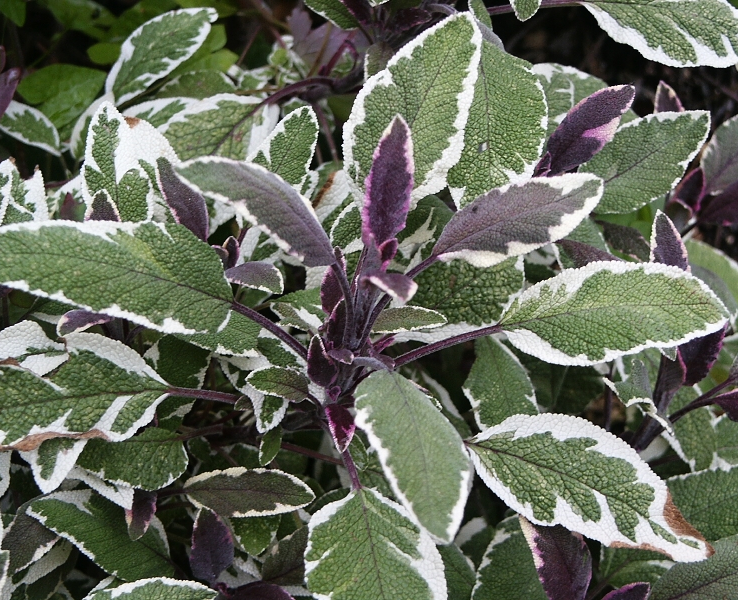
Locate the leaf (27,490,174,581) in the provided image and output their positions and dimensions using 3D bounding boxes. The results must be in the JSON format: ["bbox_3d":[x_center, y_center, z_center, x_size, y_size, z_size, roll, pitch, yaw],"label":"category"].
[{"bbox_3d":[-0.093,0.082,0.630,0.058,0.009,0.026,26,57,6],"label":"leaf"}]

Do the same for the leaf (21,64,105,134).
[{"bbox_3d":[-0.124,-0.082,0.730,0.036,0.010,0.034,-22,56,-12],"label":"leaf"}]

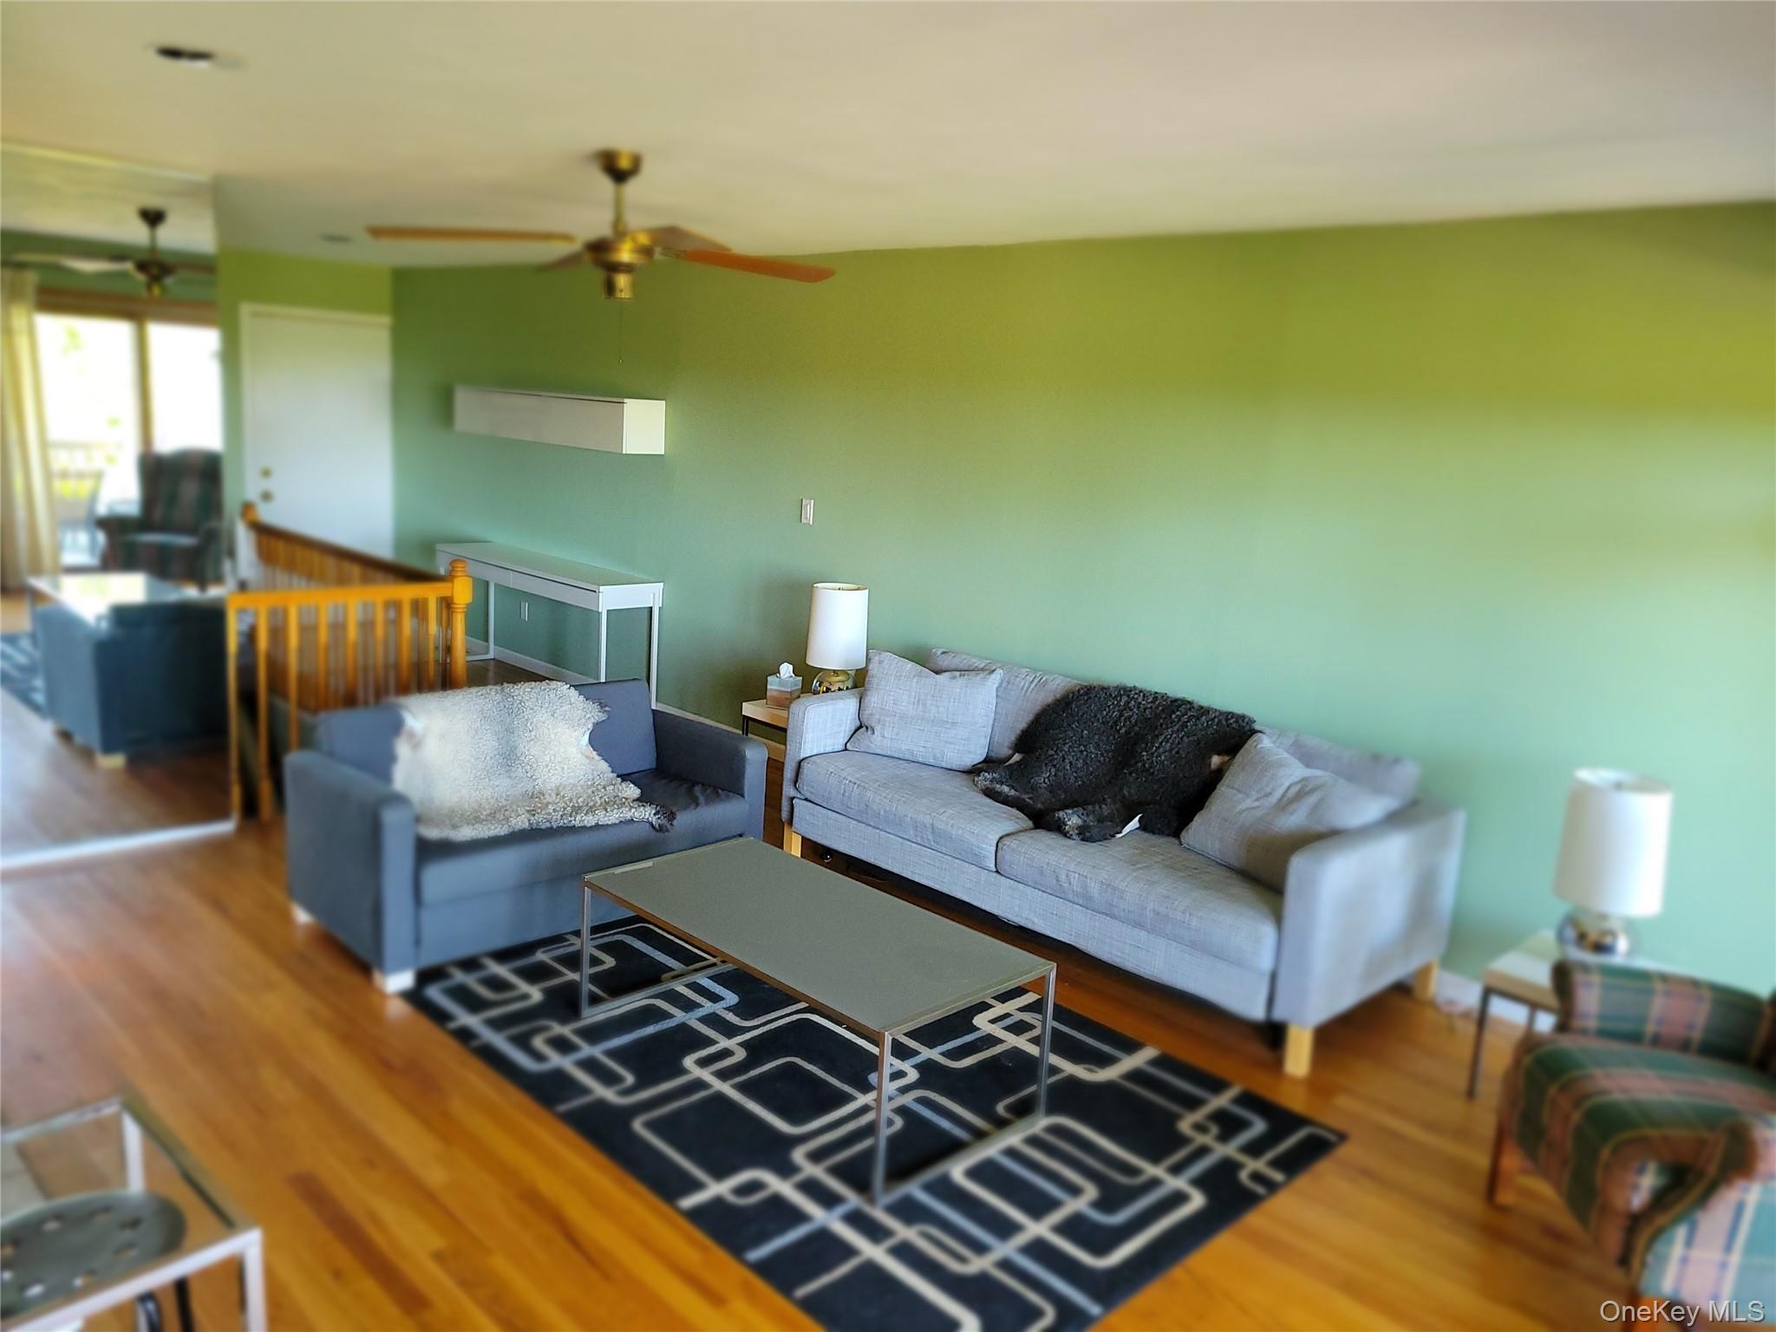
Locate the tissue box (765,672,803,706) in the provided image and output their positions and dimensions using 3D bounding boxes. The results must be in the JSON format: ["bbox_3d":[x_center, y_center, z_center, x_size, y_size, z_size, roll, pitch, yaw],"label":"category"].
[{"bbox_3d":[-0.461,0.111,6.074,0.120,0.140,0.120,8,12,23],"label":"tissue box"}]

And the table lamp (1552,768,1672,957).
[{"bbox_3d":[1.962,0.546,3.627,0.265,0.485,0.265,14,15,43],"label":"table lamp"}]

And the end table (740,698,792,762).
[{"bbox_3d":[-0.350,0.386,6.104,0.500,0.395,0.430,14,16,43],"label":"end table"}]

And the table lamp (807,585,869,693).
[{"bbox_3d":[-0.227,-0.098,5.916,0.265,0.500,0.265,3,11,-1],"label":"table lamp"}]

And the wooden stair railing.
[{"bbox_3d":[-3.110,-0.162,6.441,2.600,1.000,1.100,14,15,43],"label":"wooden stair railing"}]

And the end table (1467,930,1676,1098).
[{"bbox_3d":[1.912,1.029,3.611,0.480,0.395,0.450,14,16,43],"label":"end table"}]

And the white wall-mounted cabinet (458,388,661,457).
[{"bbox_3d":[-1.949,-1.436,7.750,1.810,0.280,0.260,14,15,43],"label":"white wall-mounted cabinet"}]

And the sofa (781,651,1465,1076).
[{"bbox_3d":[0.707,0.523,4.731,2.260,0.780,0.890,14,15,43],"label":"sofa"}]

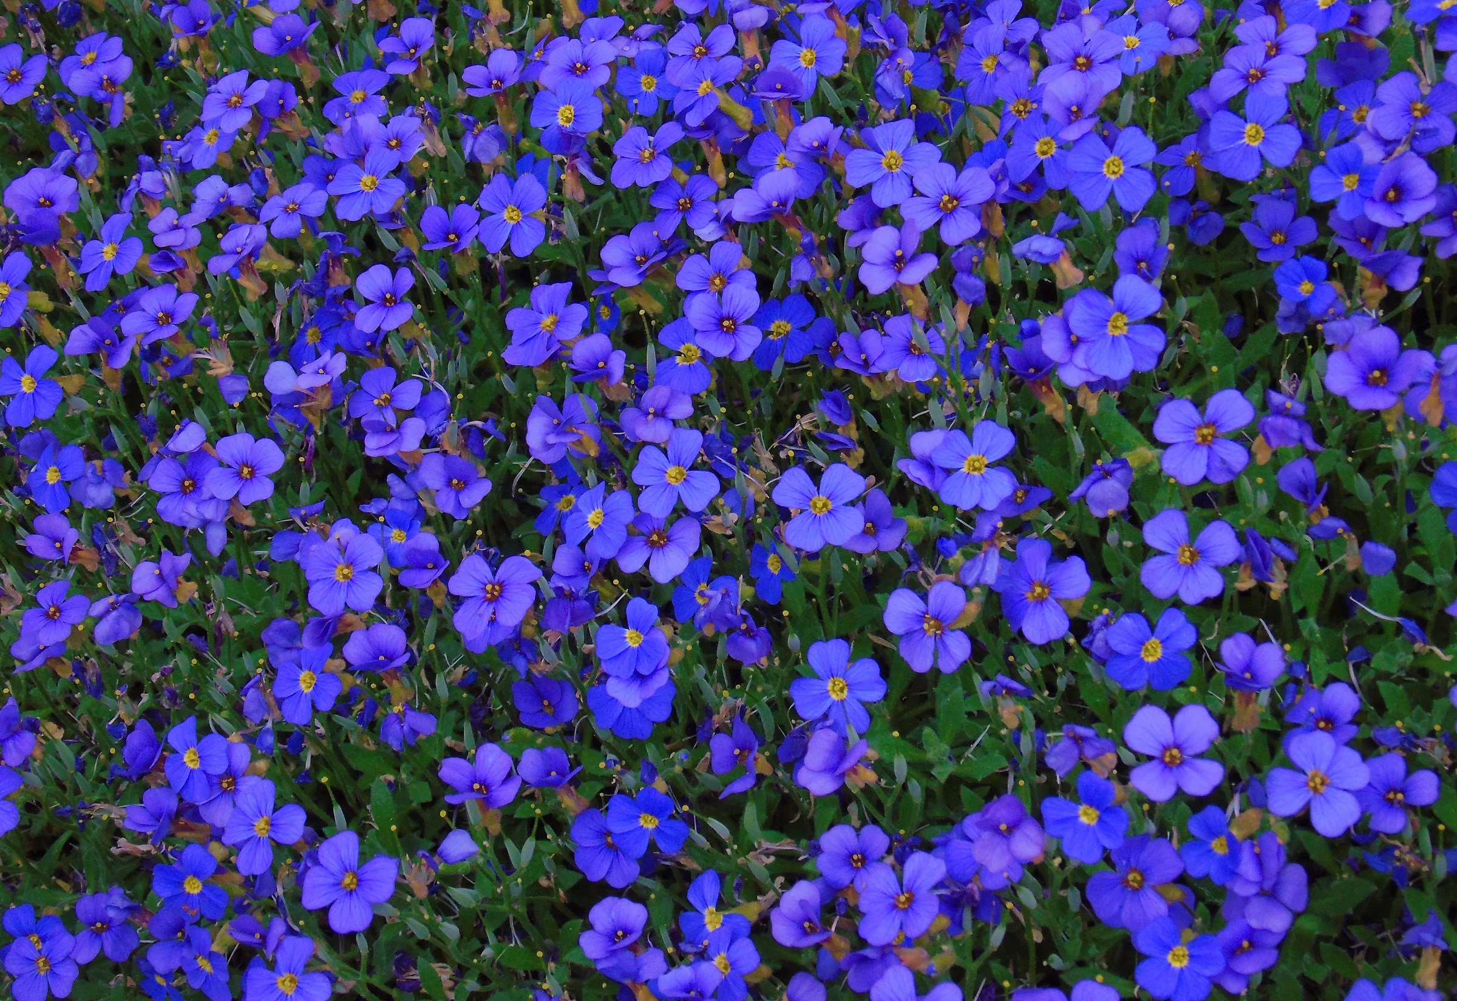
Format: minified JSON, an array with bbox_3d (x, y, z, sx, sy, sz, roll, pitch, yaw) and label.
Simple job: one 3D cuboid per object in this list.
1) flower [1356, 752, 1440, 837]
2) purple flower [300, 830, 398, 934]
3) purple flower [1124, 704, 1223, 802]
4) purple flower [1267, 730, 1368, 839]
[{"bbox_3d":[0.141,0.063,0.557,0.018,0.007,0.018,0,69,19],"label":"flower"},{"bbox_3d":[-0.081,0.081,0.555,0.021,0.008,0.022,0,78,3],"label":"purple flower"},{"bbox_3d":[0.090,0.051,0.525,0.020,0.007,0.020,0,83,0],"label":"purple flower"},{"bbox_3d":[0.120,0.058,0.534,0.021,0.009,0.021,0,72,13],"label":"purple flower"}]

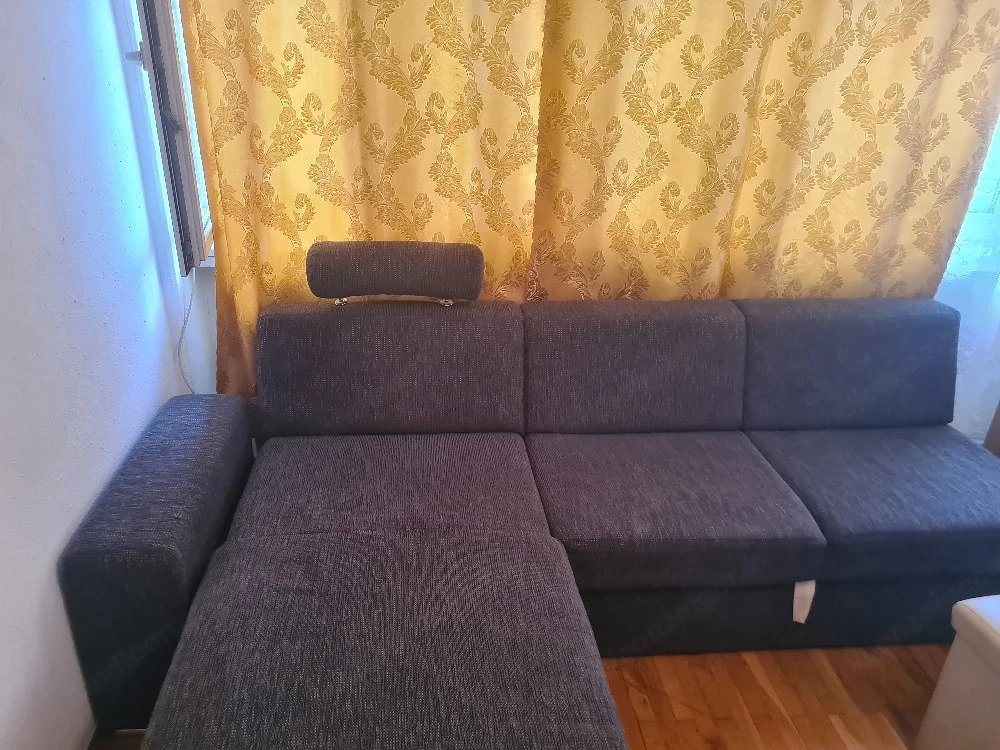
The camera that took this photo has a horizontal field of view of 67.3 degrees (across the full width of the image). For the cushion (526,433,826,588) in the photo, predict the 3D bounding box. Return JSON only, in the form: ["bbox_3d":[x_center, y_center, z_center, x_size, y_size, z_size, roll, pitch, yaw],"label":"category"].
[{"bbox_3d":[0.479,0.379,2.283,0.748,0.165,0.631,-1,24,-6],"label":"cushion"}]

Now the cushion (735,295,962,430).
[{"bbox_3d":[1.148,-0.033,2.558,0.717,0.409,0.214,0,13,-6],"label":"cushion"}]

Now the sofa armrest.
[{"bbox_3d":[-0.869,0.459,2.083,0.248,0.525,0.795,-1,24,-6],"label":"sofa armrest"}]

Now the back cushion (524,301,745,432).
[{"bbox_3d":[0.444,-0.029,2.569,0.748,0.430,0.164,-1,9,-6],"label":"back cushion"}]

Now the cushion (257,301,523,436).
[{"bbox_3d":[-0.350,-0.020,2.484,0.850,0.430,0.164,-1,9,-6],"label":"cushion"}]

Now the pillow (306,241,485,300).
[{"bbox_3d":[-0.322,-0.333,2.373,0.543,0.177,0.146,0,18,-6],"label":"pillow"}]

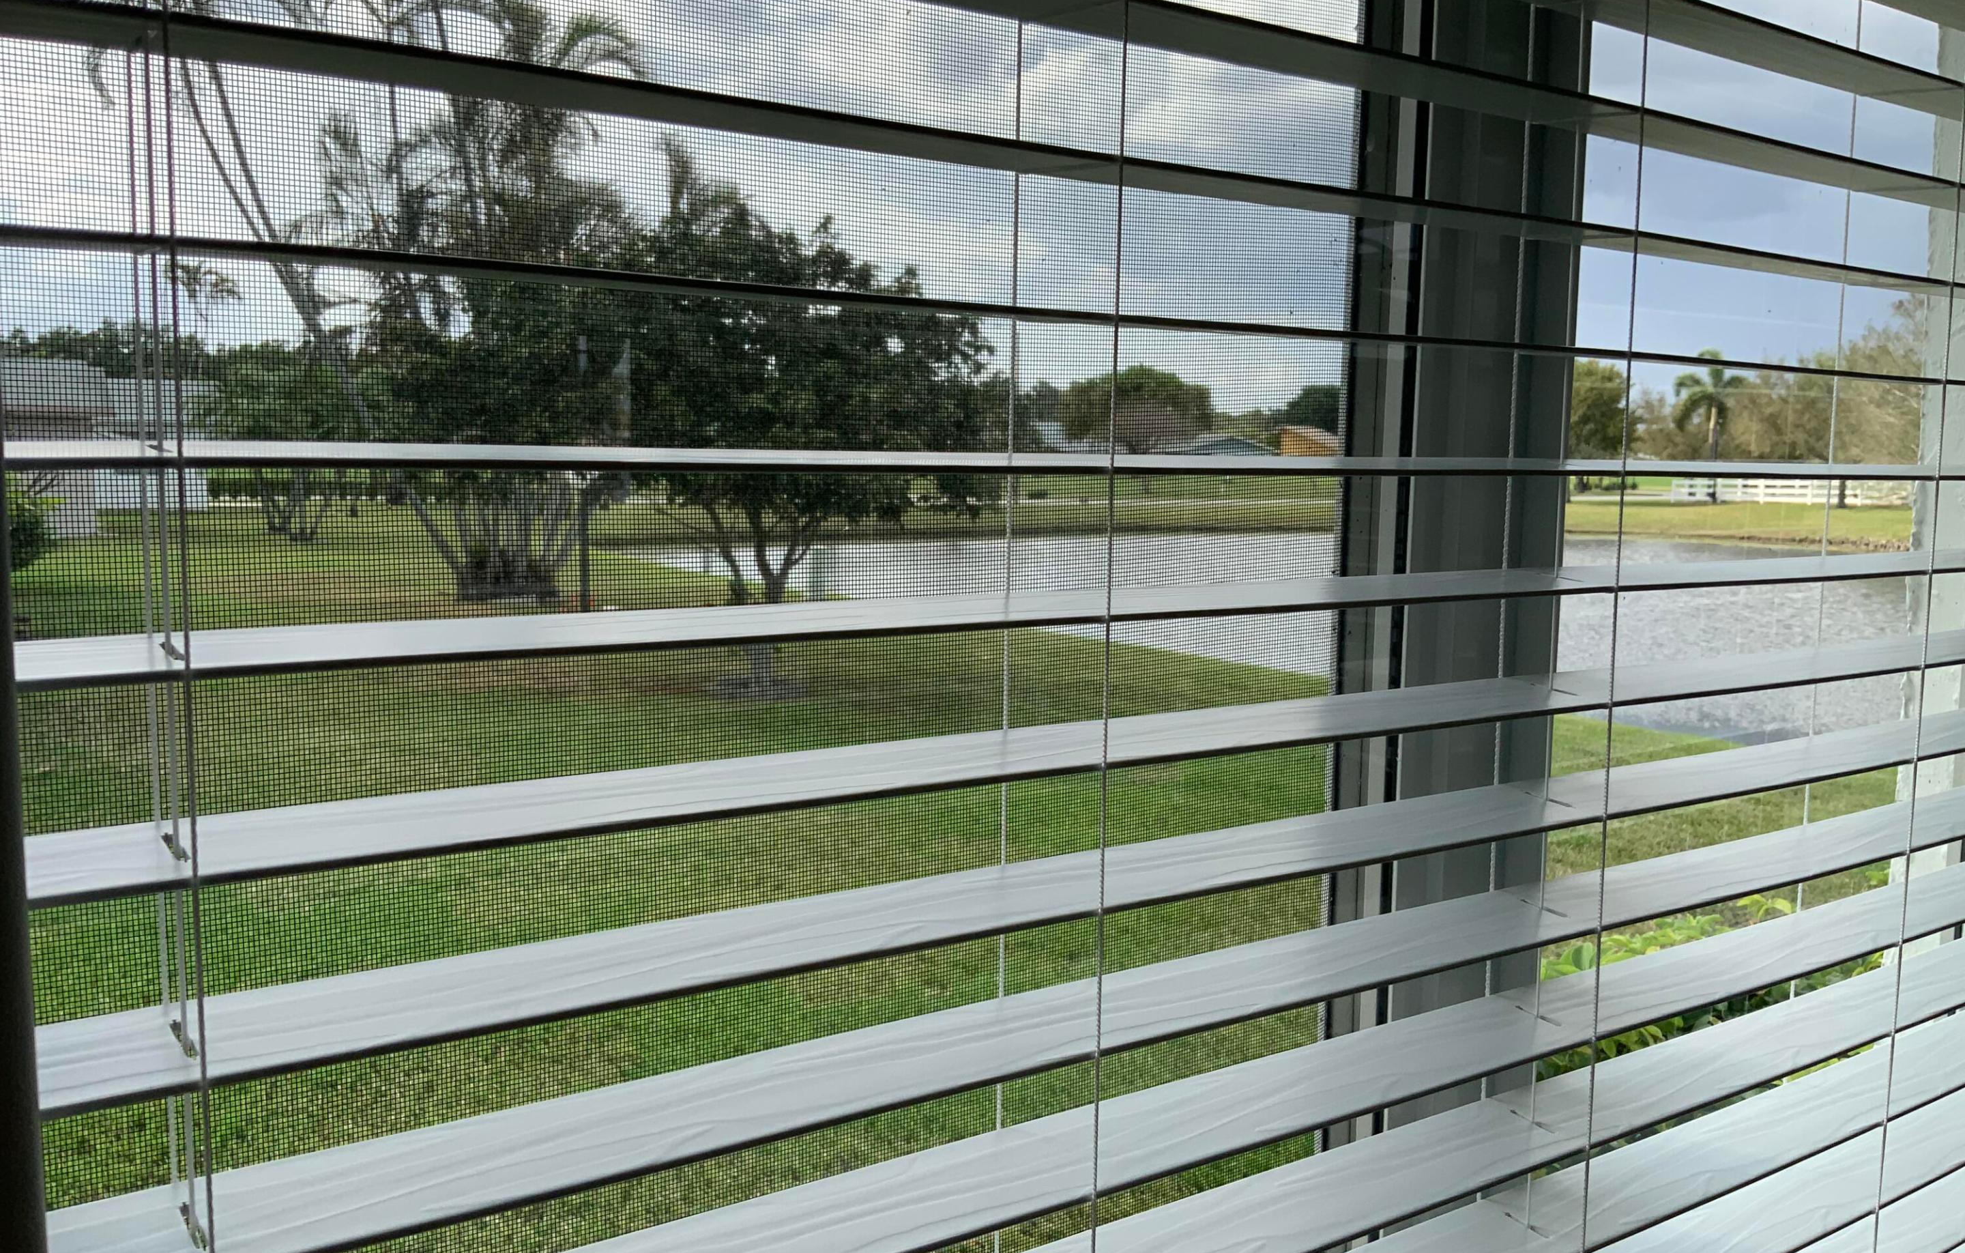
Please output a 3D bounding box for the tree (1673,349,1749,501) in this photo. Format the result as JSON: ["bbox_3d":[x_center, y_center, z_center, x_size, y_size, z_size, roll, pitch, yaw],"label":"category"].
[{"bbox_3d":[37.653,-10.384,85.000,4.100,7.900,4.100,4,7,24],"label":"tree"}]

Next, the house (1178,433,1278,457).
[{"bbox_3d":[22.032,-15.597,150.000,9.500,4.200,11.000,-1,6,-14],"label":"house"}]

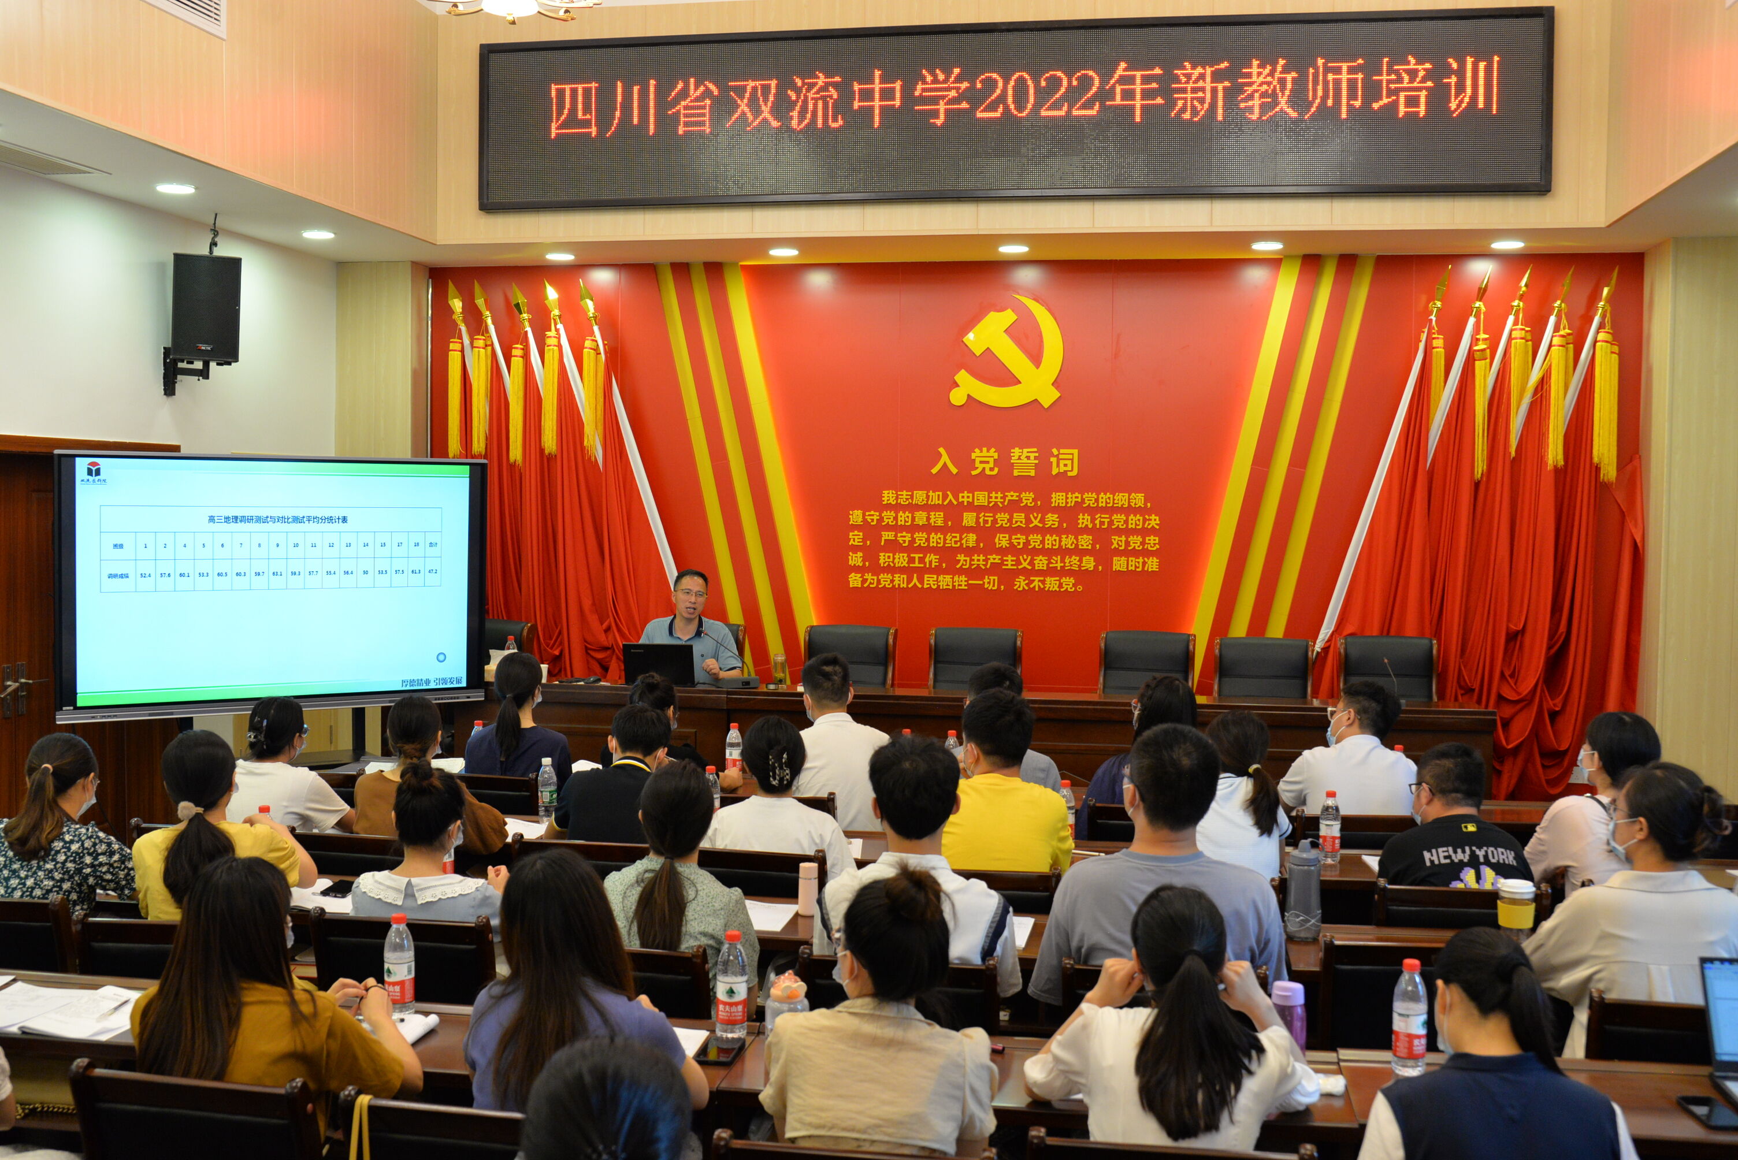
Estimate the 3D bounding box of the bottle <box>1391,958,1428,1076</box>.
[{"bbox_3d":[1.116,0.900,3.486,0.065,0.232,0.065,1,3,9],"label":"bottle"}]

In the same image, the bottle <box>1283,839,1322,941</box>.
[{"bbox_3d":[1.176,0.838,4.575,0.090,0.260,0.090,1,3,9],"label":"bottle"}]

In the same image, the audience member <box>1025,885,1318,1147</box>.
[{"bbox_3d":[0.526,1.133,2.985,0.500,1.272,0.750,1,3,9],"label":"audience member"}]

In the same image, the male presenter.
[{"bbox_3d":[-0.913,0.586,8.364,0.520,1.264,0.750,1,3,5],"label":"male presenter"}]

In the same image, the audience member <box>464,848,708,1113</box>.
[{"bbox_3d":[-0.457,1.108,3.167,0.470,1.284,0.750,1,3,9],"label":"audience member"}]

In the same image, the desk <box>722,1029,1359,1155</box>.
[{"bbox_3d":[0.331,1.337,3.375,1.200,0.770,0.410,1,3,10],"label":"desk"}]

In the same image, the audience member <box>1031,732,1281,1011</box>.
[{"bbox_3d":[0.661,1.013,3.964,0.550,1.380,0.780,1,3,6],"label":"audience member"}]

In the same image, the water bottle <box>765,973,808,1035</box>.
[{"bbox_3d":[-0.172,0.917,3.602,0.091,0.172,0.091,0,3,0],"label":"water bottle"}]

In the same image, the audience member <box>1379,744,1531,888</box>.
[{"bbox_3d":[1.744,1.087,5.120,0.520,1.240,0.700,1,3,6],"label":"audience member"}]

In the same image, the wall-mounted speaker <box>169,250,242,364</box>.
[{"bbox_3d":[-3.180,-1.305,8.120,0.315,0.500,0.300,-1,10,-33],"label":"wall-mounted speaker"}]

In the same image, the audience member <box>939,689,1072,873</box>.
[{"bbox_3d":[0.390,0.997,5.049,0.480,1.358,0.750,1,3,3],"label":"audience member"}]

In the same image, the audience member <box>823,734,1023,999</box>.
[{"bbox_3d":[0.143,1.023,4.054,0.480,1.340,0.760,1,3,10],"label":"audience member"}]

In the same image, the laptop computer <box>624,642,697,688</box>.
[{"bbox_3d":[-1.080,0.434,8.698,0.365,0.225,0.300,1,3,10],"label":"laptop computer"}]

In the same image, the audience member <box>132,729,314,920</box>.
[{"bbox_3d":[-1.574,1.027,4.383,0.470,1.312,0.750,1,3,9],"label":"audience member"}]

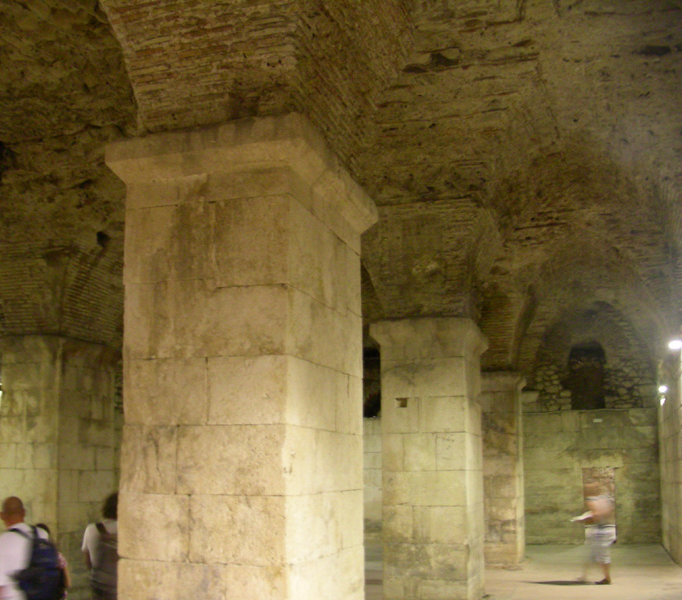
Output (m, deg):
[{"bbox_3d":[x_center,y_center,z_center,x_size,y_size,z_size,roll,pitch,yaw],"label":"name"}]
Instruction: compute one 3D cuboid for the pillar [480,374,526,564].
[{"bbox_3d":[3.404,3.689,19.492,1.250,4.010,1.900,-3,-11,16],"label":"pillar"}]

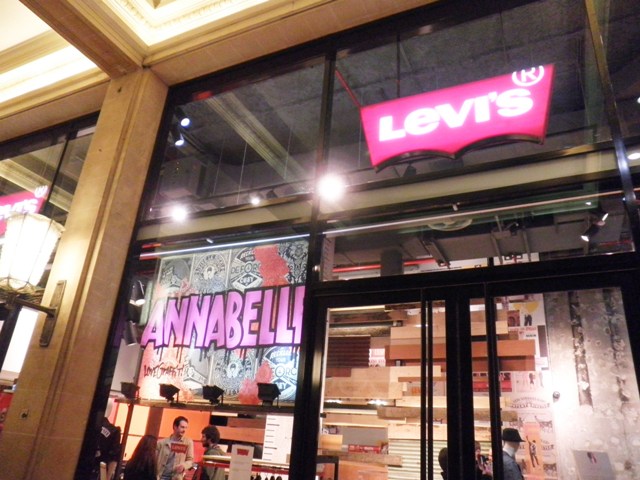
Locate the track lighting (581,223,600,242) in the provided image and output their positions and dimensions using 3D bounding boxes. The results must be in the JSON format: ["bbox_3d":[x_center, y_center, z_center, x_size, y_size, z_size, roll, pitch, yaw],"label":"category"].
[{"bbox_3d":[2.986,-0.083,5.307,0.180,0.170,0.110,6,-23,-3],"label":"track lighting"}]

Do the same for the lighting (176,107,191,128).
[{"bbox_3d":[-1.733,-1.556,6.104,0.110,0.200,0.170,13,-24,-20],"label":"lighting"}]

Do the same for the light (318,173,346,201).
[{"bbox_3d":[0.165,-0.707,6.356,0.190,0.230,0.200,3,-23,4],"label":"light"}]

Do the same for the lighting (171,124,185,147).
[{"bbox_3d":[-1.783,-1.308,6.015,0.110,0.210,0.150,18,-27,-29],"label":"lighting"}]

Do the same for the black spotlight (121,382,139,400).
[{"bbox_3d":[-1.941,1.544,4.897,0.160,0.160,0.140,2,-23,6],"label":"black spotlight"}]

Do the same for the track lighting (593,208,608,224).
[{"bbox_3d":[3.116,-0.260,5.320,0.130,0.130,0.100,-15,-30,38],"label":"track lighting"}]

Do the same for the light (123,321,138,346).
[{"bbox_3d":[-1.996,0.985,5.064,0.130,0.240,0.110,-17,-31,41],"label":"light"}]

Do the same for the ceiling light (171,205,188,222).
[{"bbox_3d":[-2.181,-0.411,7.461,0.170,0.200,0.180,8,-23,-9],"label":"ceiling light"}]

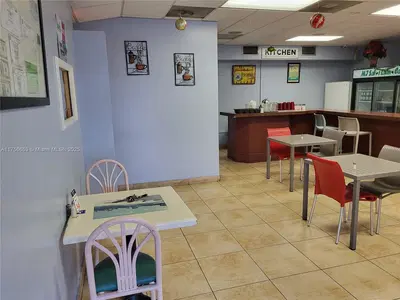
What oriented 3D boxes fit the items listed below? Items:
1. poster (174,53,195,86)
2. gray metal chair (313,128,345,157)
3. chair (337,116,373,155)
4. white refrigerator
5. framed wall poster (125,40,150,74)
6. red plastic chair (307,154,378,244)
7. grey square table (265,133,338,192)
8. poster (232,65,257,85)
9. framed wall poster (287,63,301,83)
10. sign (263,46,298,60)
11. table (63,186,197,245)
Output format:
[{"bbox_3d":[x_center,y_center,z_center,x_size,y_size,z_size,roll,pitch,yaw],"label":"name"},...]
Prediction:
[{"bbox_3d":[-0.245,-1.305,4.896,0.335,0.515,0.025,-4,12,-15],"label":"poster"},{"bbox_3d":[2.157,0.119,5.313,0.540,0.850,0.470,-4,12,-15],"label":"gray metal chair"},{"bbox_3d":[3.074,-0.133,5.989,0.470,1.040,0.470,-4,12,-15],"label":"chair"},{"bbox_3d":[3.894,-0.911,8.029,0.720,1.740,0.830,-4,12,-15],"label":"white refrigerator"},{"bbox_3d":[-0.973,-1.419,4.661,0.340,0.510,0.025,-4,12,-15],"label":"framed wall poster"},{"bbox_3d":[1.598,0.515,3.372,0.530,0.850,0.470,-4,12,-15],"label":"red plastic chair"},{"bbox_3d":[1.743,0.199,5.218,0.830,0.750,0.820,-4,12,-15],"label":"grey square table"},{"bbox_3d":[1.202,-2.009,8.081,0.680,0.515,0.030,-4,12,-15],"label":"poster"},{"bbox_3d":[2.671,-2.161,8.482,0.405,0.550,0.030,-4,12,-15],"label":"framed wall poster"},{"bbox_3d":[2.145,-2.545,7.906,1.060,0.270,0.030,-4,12,-15],"label":"sign"},{"bbox_3d":[-0.532,0.814,2.372,0.820,0.750,0.780,-4,12,-15],"label":"table"}]

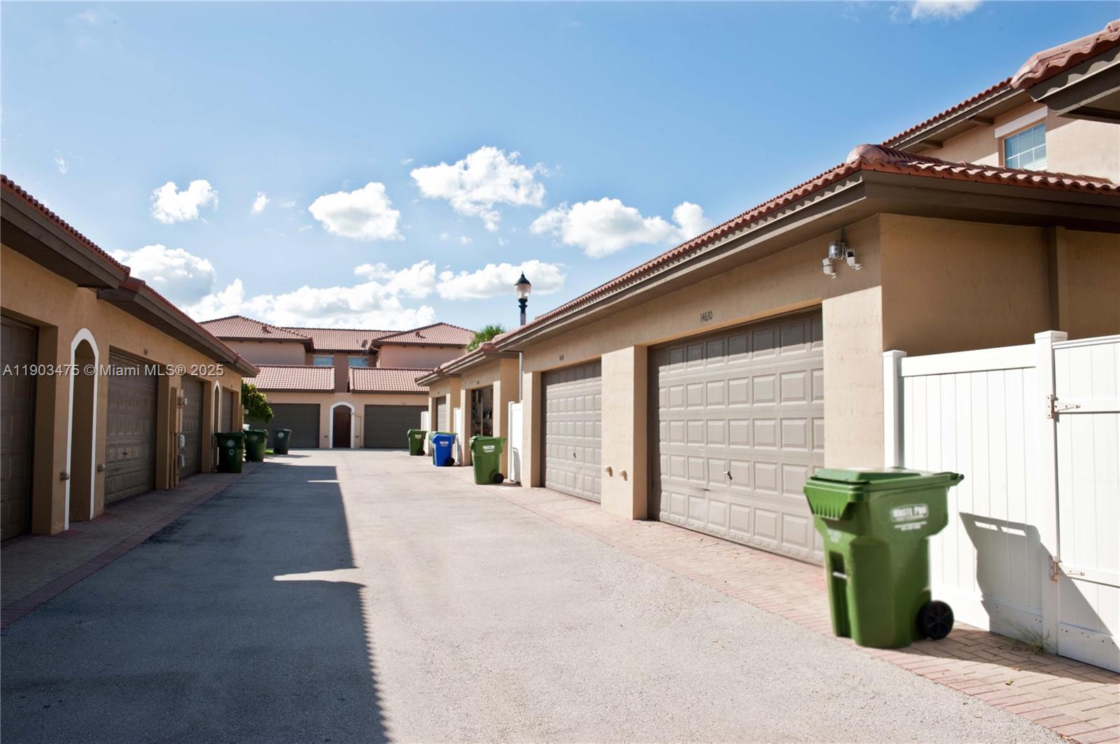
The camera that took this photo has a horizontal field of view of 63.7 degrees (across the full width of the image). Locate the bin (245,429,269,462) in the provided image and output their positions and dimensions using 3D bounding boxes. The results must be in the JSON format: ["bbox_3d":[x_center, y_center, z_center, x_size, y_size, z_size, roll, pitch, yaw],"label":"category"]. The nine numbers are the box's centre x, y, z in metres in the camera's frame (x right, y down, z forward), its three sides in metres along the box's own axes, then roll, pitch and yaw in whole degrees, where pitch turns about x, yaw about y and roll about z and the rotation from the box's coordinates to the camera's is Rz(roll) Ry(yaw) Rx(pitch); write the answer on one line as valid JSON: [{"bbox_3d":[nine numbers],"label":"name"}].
[{"bbox_3d":[-10.877,2.652,32.300,0.820,1.140,0.680,1,-3,-10],"label":"bin"}]

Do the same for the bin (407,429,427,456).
[{"bbox_3d":[-6.233,3.095,39.500,0.820,1.130,0.670,1,-3,-14],"label":"bin"}]

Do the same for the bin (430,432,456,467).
[{"bbox_3d":[-3.917,2.643,30.400,0.730,1.060,0.650,1,-3,-14],"label":"bin"}]

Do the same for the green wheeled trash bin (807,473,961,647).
[{"bbox_3d":[2.182,1.206,6.023,0.790,1.110,0.670,-3,-3,-15],"label":"green wheeled trash bin"}]

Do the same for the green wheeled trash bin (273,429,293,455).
[{"bbox_3d":[-12.467,3.142,40.500,0.820,1.140,0.680,1,-3,-10],"label":"green wheeled trash bin"}]

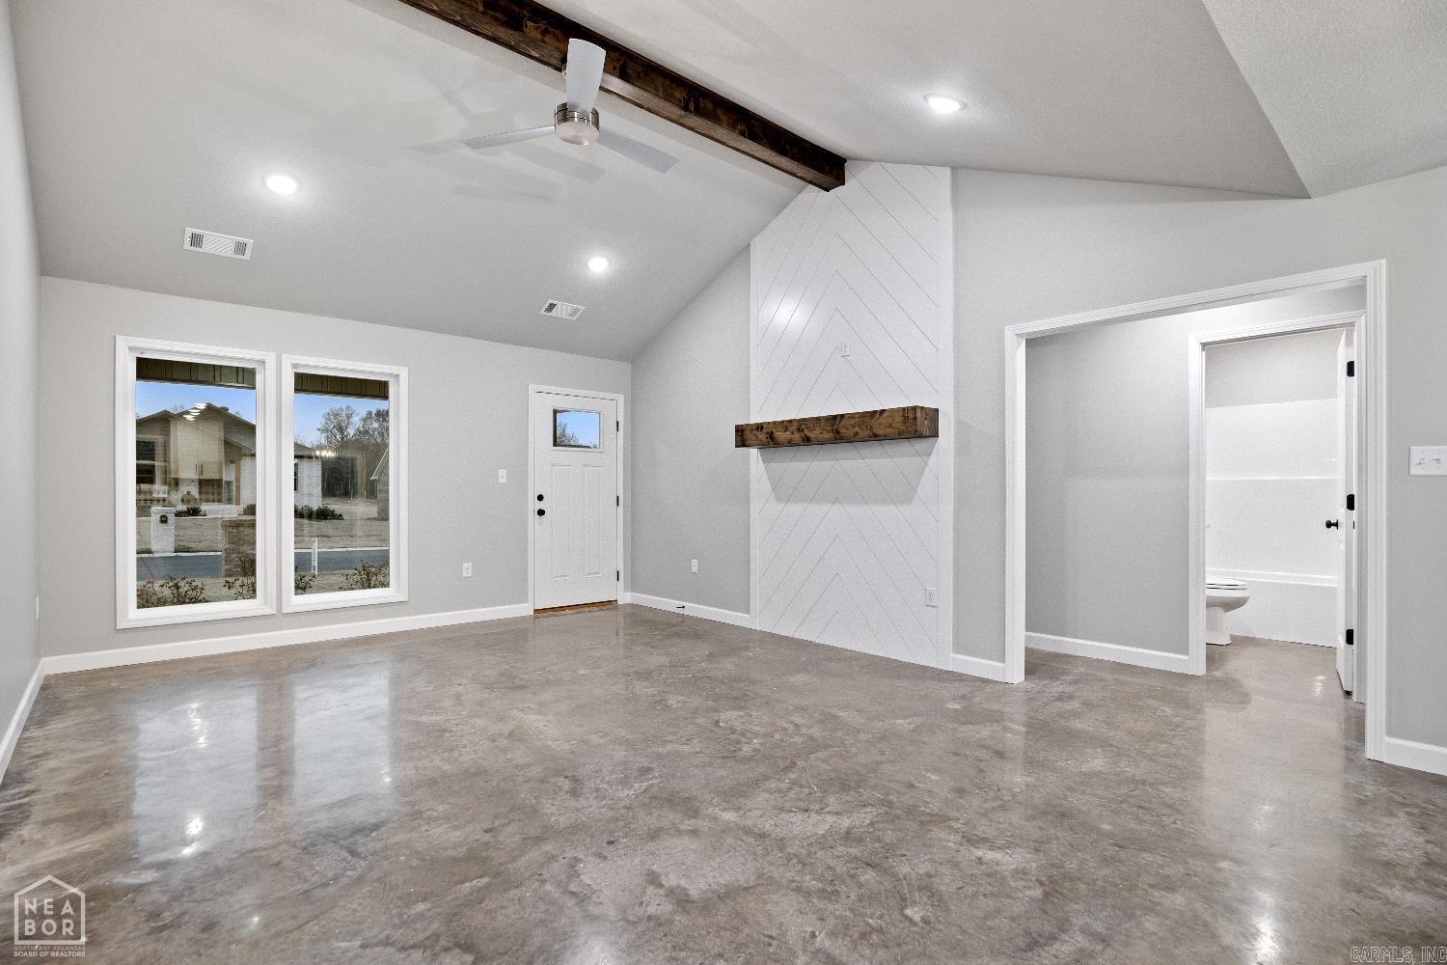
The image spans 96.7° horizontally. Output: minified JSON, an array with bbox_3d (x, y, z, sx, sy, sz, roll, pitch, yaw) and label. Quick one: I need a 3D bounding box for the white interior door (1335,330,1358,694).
[{"bbox_3d":[3.754,0.162,3.881,0.040,2.030,0.710,0,0,41],"label":"white interior door"}]

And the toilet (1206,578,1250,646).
[{"bbox_3d":[3.590,0.825,4.950,0.720,0.760,0.420,0,0,45],"label":"toilet"}]

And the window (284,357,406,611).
[{"bbox_3d":[-2.853,0.015,4.888,0.830,1.855,0.110,0,0,-38],"label":"window"}]

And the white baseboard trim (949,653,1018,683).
[{"bbox_3d":[1.569,1.131,3.910,0.360,0.105,0.020,0,0,45],"label":"white baseboard trim"}]

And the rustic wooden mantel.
[{"bbox_3d":[0.738,-0.374,4.546,1.520,0.185,0.265,0,0,45],"label":"rustic wooden mantel"}]

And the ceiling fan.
[{"bbox_3d":[-0.747,-1.980,3.303,1.220,0.330,1.120,0,0,-17],"label":"ceiling fan"}]

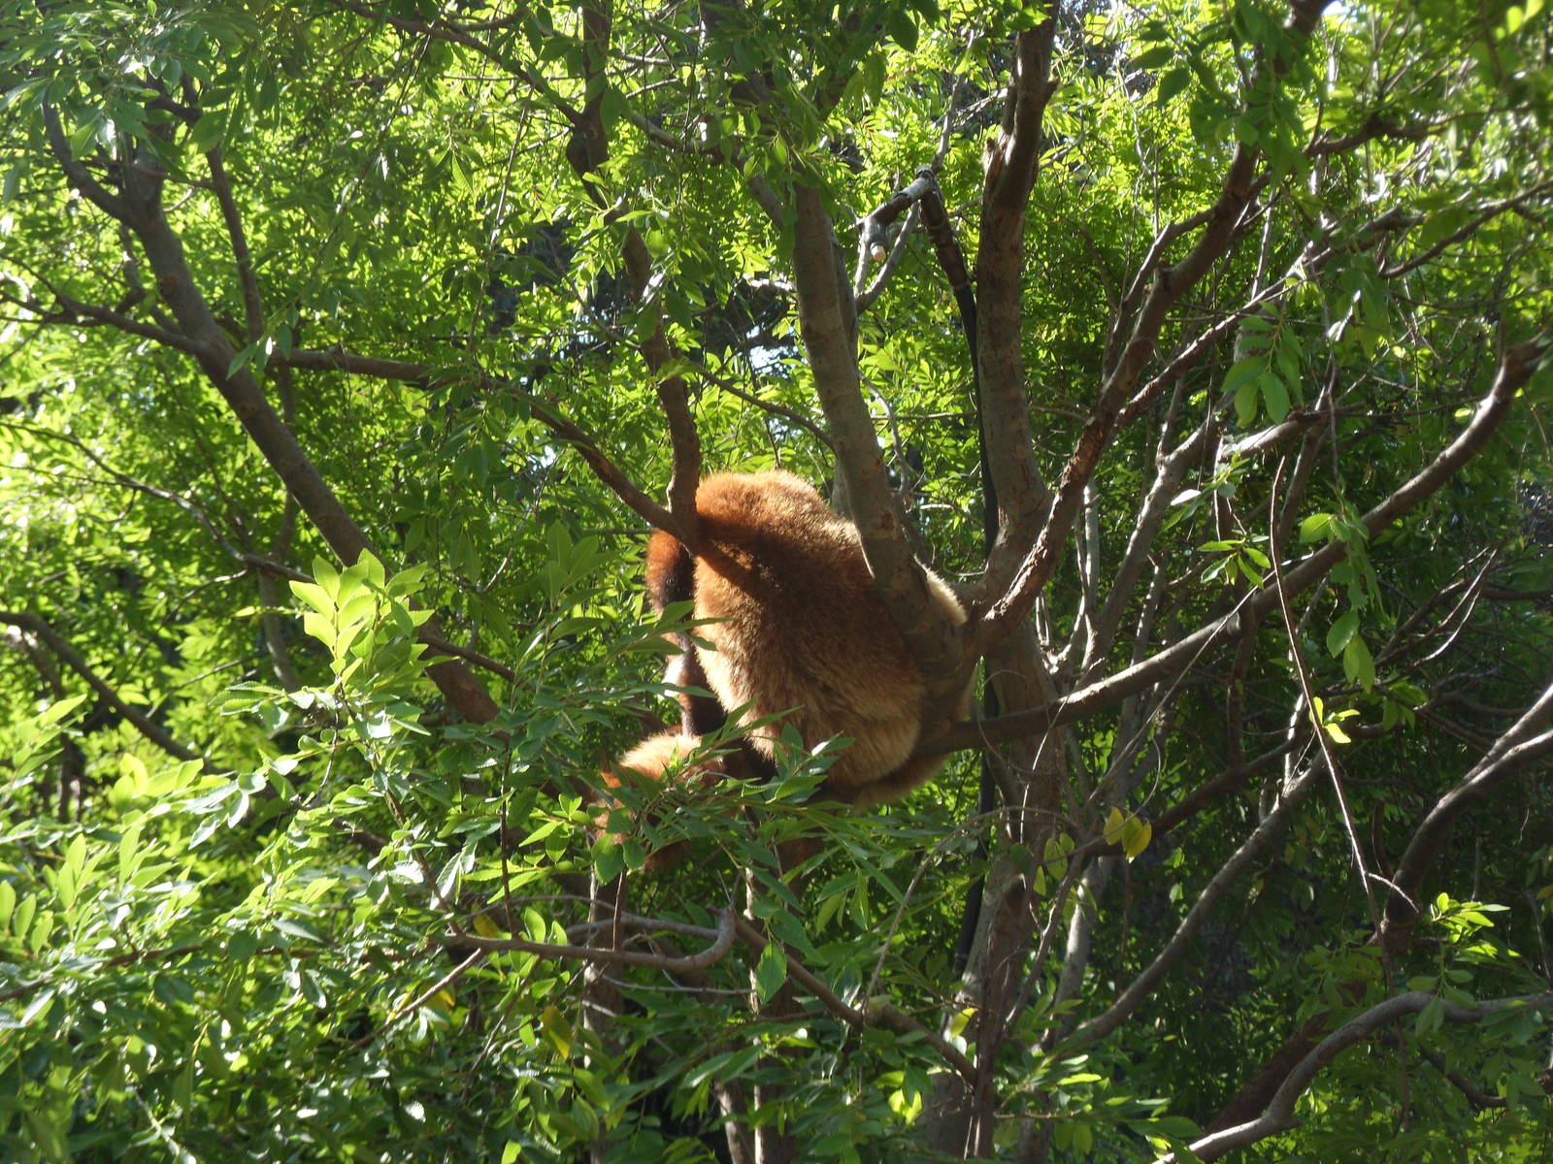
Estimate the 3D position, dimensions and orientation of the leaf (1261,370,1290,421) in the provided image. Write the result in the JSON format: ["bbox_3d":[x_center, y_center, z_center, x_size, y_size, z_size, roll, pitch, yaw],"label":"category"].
[{"bbox_3d":[0.795,-0.297,6.000,0.042,0.085,0.014,-18,-5,5],"label":"leaf"}]

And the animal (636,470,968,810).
[{"bbox_3d":[0.047,0.095,6.400,0.460,0.560,0.440,4,-8,-27],"label":"animal"}]

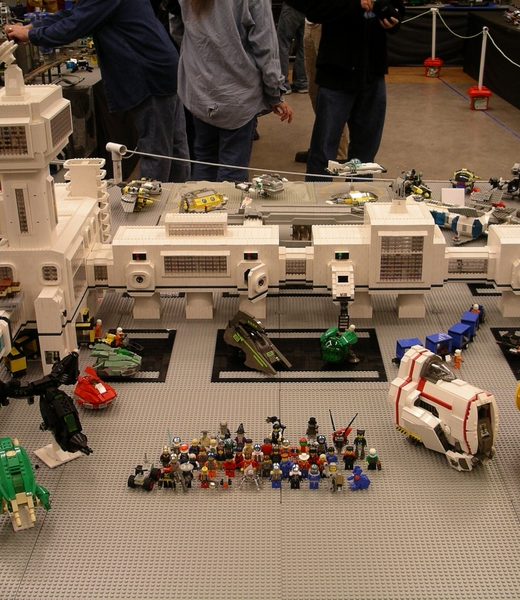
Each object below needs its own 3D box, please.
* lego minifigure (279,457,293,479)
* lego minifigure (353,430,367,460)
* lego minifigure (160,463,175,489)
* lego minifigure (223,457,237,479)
[{"bbox_3d":[0.046,0.287,1.478,0.026,0.044,0.017,0,24,1],"label":"lego minifigure"},{"bbox_3d":[0.178,0.256,1.513,0.026,0.054,0.019,0,23,1],"label":"lego minifigure"},{"bbox_3d":[-0.158,0.299,1.459,0.025,0.043,0.018,0,24,1],"label":"lego minifigure"},{"bbox_3d":[-0.052,0.287,1.487,0.025,0.042,0.018,0,24,1],"label":"lego minifigure"}]

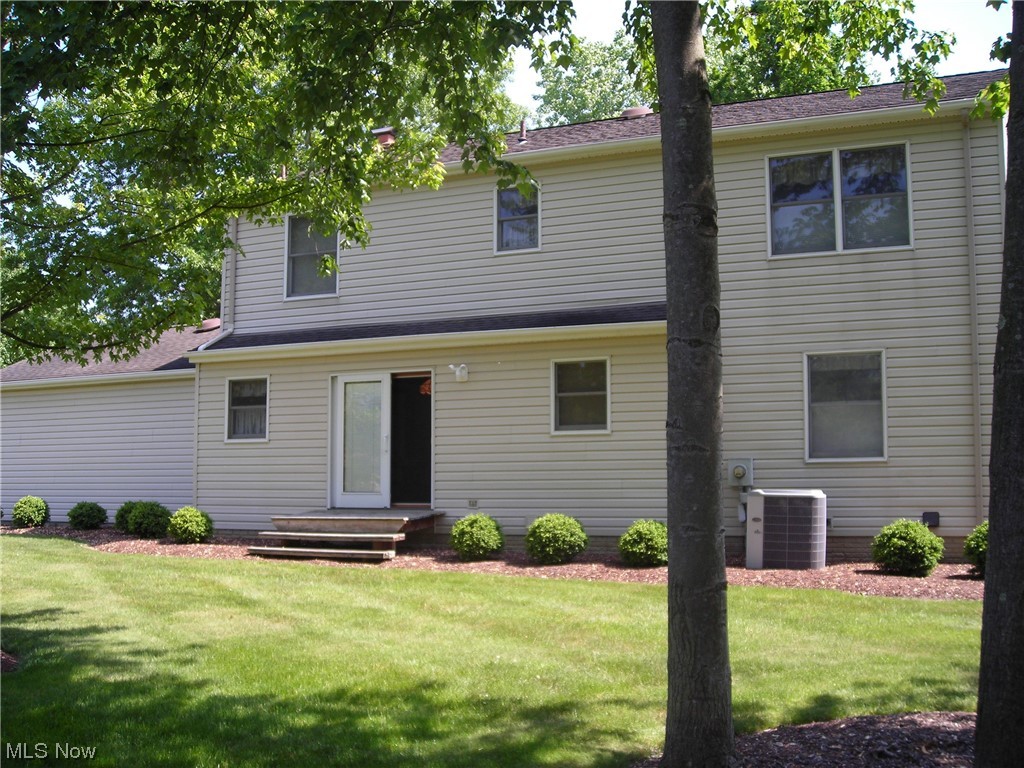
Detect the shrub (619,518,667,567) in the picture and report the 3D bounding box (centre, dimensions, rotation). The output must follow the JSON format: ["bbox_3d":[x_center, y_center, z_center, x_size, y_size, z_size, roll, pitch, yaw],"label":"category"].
[{"bbox_3d":[1.680,1.954,13.942,0.714,0.568,0.714,-2,-5,22],"label":"shrub"}]

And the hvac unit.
[{"bbox_3d":[3.487,1.825,14.209,0.899,0.957,0.899,-2,-5,22],"label":"hvac unit"}]

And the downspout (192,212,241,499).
[{"bbox_3d":[-4.810,-0.521,18.277,0.364,4.798,0.757,-2,-5,22],"label":"downspout"}]

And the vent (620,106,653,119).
[{"bbox_3d":[2.269,-4.903,20.322,0.600,0.210,0.600,-9,15,2],"label":"vent"}]

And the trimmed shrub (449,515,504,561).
[{"bbox_3d":[-0.455,2.012,14.820,0.711,0.580,0.711,0,-5,0],"label":"trimmed shrub"}]

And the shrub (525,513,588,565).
[{"bbox_3d":[0.563,1.953,14.212,0.796,0.645,0.796,0,-6,0],"label":"shrub"}]

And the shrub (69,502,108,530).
[{"bbox_3d":[-7.747,2.419,20.561,0.732,0.521,0.732,-3,-6,25],"label":"shrub"}]

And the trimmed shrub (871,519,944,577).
[{"bbox_3d":[4.598,1.889,13.070,0.811,0.646,0.811,-2,-5,22],"label":"trimmed shrub"}]

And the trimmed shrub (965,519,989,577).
[{"bbox_3d":[5.223,1.740,12.018,0.800,0.615,0.800,-3,-6,25],"label":"trimmed shrub"}]

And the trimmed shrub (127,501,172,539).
[{"bbox_3d":[-5.960,2.235,18.508,0.741,0.617,0.741,-3,-6,25],"label":"trimmed shrub"}]

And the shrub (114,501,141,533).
[{"bbox_3d":[-6.659,2.342,19.830,0.720,0.556,0.720,-3,-6,25],"label":"shrub"}]

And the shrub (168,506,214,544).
[{"bbox_3d":[-4.832,2.116,16.894,0.693,0.546,0.693,-2,-5,22],"label":"shrub"}]

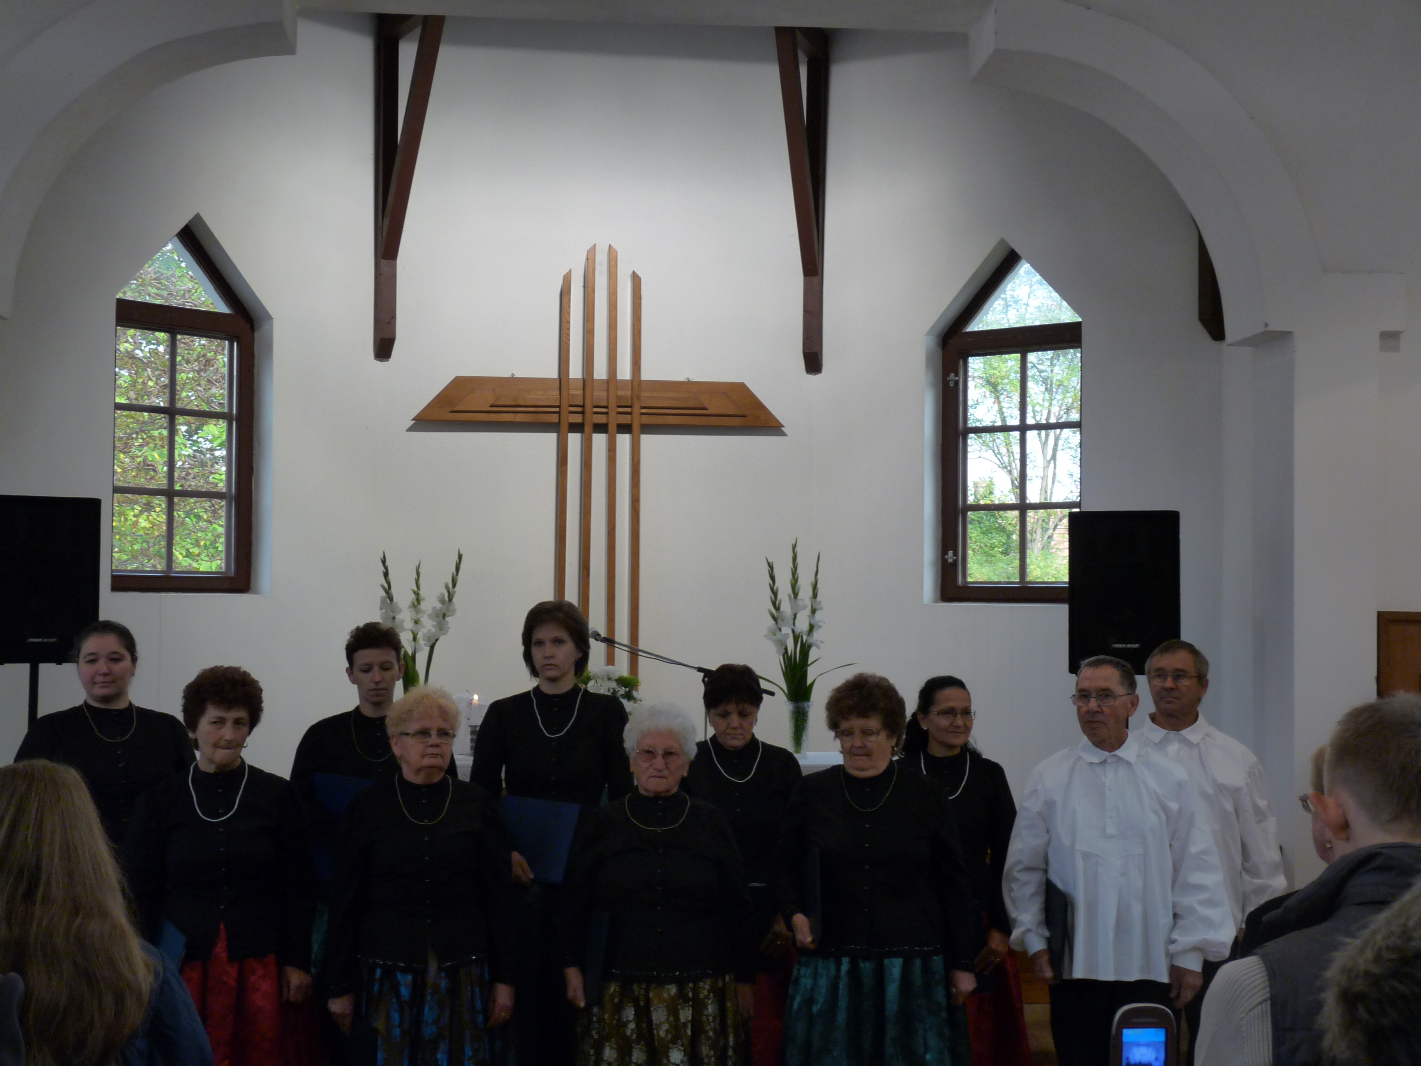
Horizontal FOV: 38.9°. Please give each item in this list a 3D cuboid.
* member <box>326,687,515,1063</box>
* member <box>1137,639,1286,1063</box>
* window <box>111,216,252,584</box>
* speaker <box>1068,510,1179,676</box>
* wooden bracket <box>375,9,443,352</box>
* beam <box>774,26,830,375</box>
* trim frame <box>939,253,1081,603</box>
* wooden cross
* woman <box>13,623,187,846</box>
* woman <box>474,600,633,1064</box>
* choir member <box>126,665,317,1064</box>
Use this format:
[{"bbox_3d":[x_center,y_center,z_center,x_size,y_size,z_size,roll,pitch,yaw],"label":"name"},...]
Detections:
[{"bbox_3d":[-0.765,1.173,5.279,0.500,1.536,0.340,1,-2,-12],"label":"member"},{"bbox_3d":[1.409,1.147,5.977,0.570,1.662,0.330,0,-2,18],"label":"member"},{"bbox_3d":[-2.312,-0.545,8.626,0.100,1.613,0.794,-1,-2,39],"label":"window"},{"bbox_3d":[1.654,0.240,8.036,0.424,0.641,0.380,0,-2,12],"label":"speaker"},{"bbox_3d":[-1.366,-1.531,9.021,0.075,1.457,0.680,1,-2,-28],"label":"wooden bracket"},{"bbox_3d":[0.424,-1.500,9.196,0.075,1.493,0.680,0,-2,17],"label":"beam"},{"bbox_3d":[1.408,-0.488,9.021,0.803,1.617,0.100,-1,-2,39],"label":"trim frame"},{"bbox_3d":[-0.517,-0.314,9.337,1.717,2.047,0.100,1,-2,-6],"label":"wooden cross"},{"bbox_3d":[-1.735,1.096,5.726,0.520,1.700,0.320,1,-2,-20],"label":"woman"},{"bbox_3d":[-0.464,1.077,5.825,0.470,1.764,0.300,1,-2,-6],"label":"woman"},{"bbox_3d":[-1.280,1.141,5.228,0.500,1.590,0.330,1,-2,-14],"label":"choir member"}]

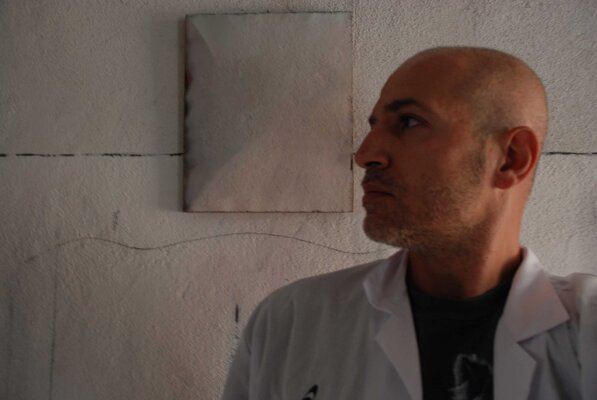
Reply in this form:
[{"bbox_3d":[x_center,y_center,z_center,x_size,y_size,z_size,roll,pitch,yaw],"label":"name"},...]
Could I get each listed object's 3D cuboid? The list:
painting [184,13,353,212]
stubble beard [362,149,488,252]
[{"bbox_3d":[-0.070,-0.205,1.291,0.391,0.470,0.022,0,-4,3],"label":"painting"},{"bbox_3d":[0.118,0.003,0.595,0.110,0.115,0.140,7,-5,-18],"label":"stubble beard"}]

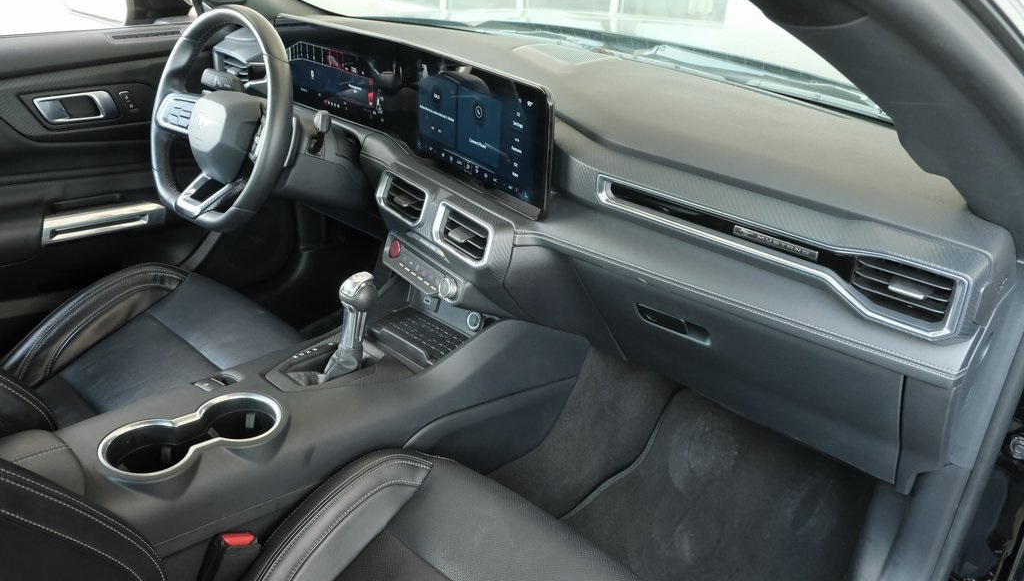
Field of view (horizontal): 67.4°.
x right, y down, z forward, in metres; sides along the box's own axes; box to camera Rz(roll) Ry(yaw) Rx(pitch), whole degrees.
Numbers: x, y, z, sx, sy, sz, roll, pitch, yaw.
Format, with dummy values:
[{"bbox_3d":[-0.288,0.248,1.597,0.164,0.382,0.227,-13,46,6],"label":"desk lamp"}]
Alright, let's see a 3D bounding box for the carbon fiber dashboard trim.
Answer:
[{"bbox_3d":[0.248,-0.050,0.797,0.395,0.080,0.050,24,17,37],"label":"carbon fiber dashboard trim"}]

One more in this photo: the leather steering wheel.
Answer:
[{"bbox_3d":[-0.451,-0.263,1.222,0.370,0.352,0.100,25,11,39],"label":"leather steering wheel"}]

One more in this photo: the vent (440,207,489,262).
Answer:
[{"bbox_3d":[-0.066,-0.081,1.059,0.040,0.070,0.108,-1,21,-45],"label":"vent"}]

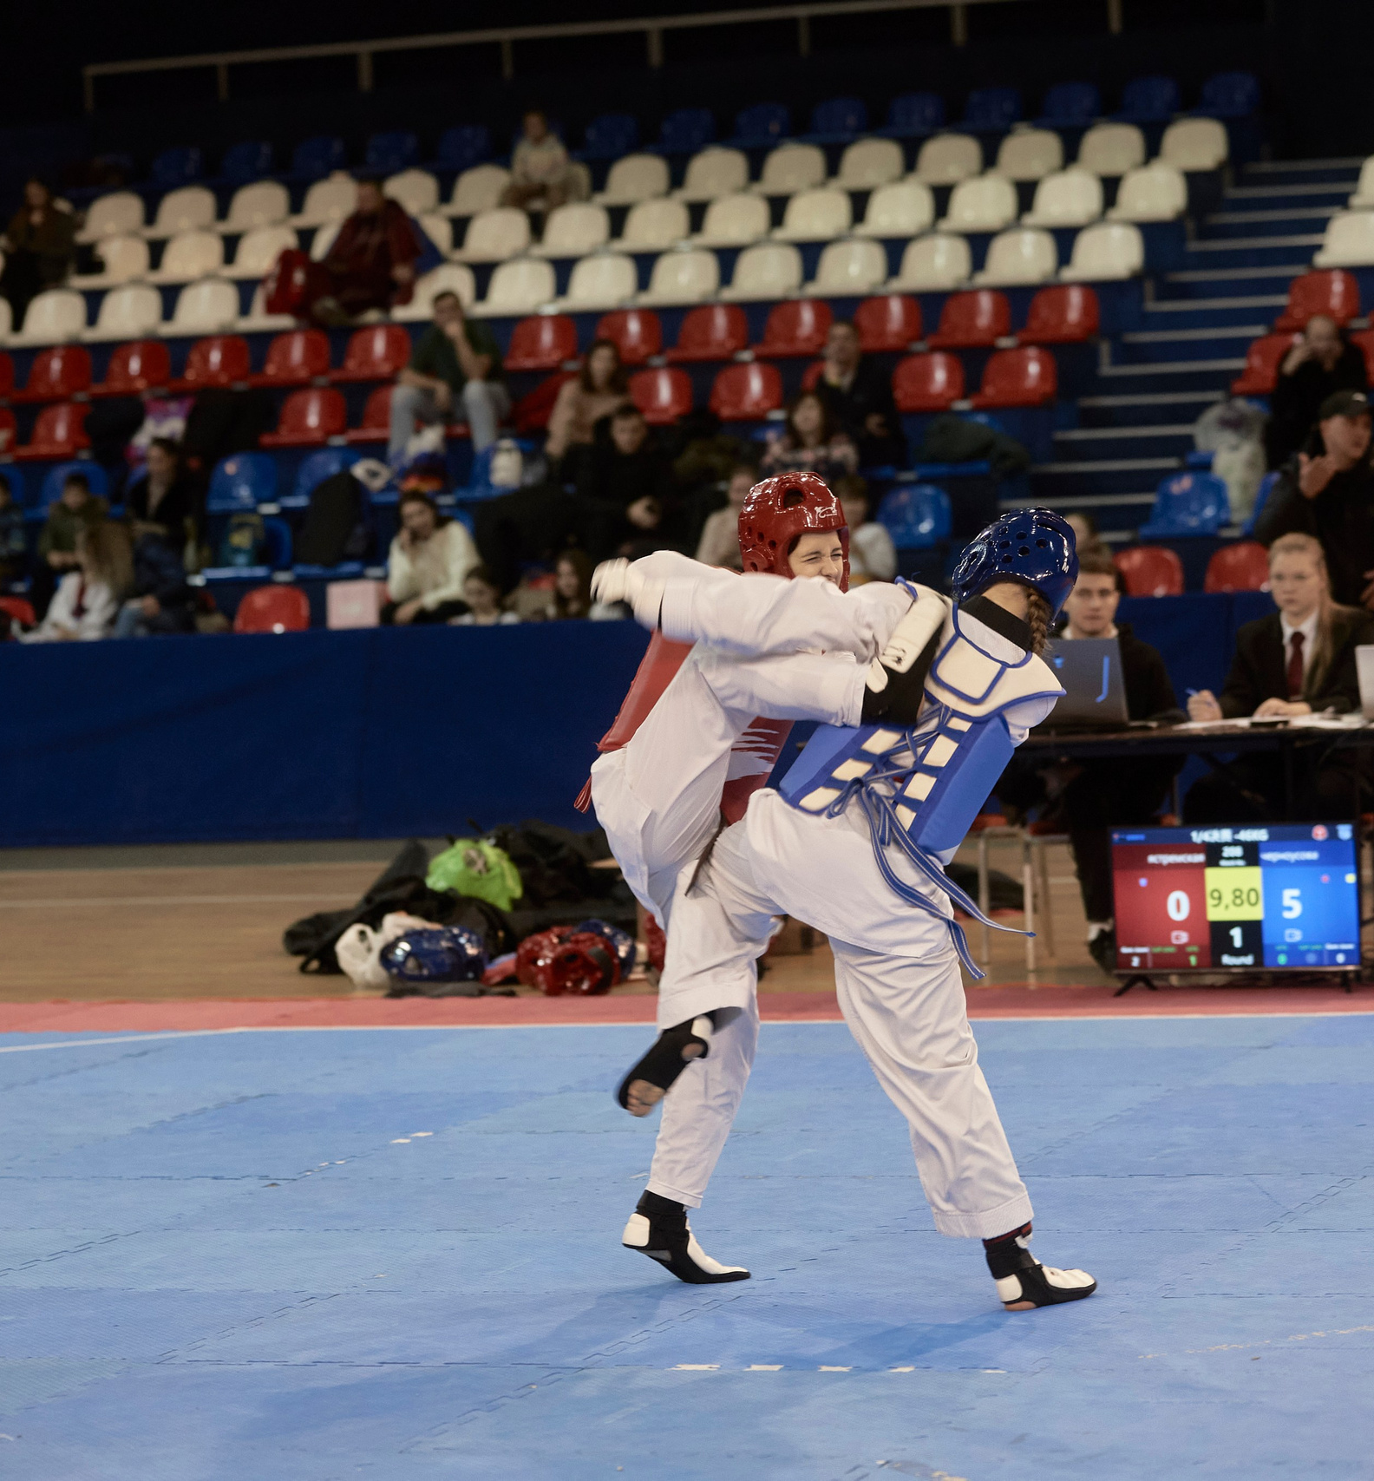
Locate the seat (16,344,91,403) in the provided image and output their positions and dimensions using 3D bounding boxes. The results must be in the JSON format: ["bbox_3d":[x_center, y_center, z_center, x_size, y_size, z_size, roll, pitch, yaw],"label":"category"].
[{"bbox_3d":[-3.461,-2.008,30.504,0.410,0.310,0.370,-2,3,20],"label":"seat"}]

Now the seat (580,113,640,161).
[{"bbox_3d":[-0.506,-3.710,34.272,0.397,0.299,0.372,-2,3,19],"label":"seat"}]

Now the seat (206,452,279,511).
[{"bbox_3d":[-2.340,-1.340,28.814,0.397,0.299,0.372,-2,3,19],"label":"seat"}]

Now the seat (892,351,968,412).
[{"bbox_3d":[1.203,-1.759,27.210,0.395,0.290,0.355,-2,3,20],"label":"seat"}]

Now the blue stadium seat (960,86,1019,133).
[{"bbox_3d":[1.783,-3.691,32.461,0.410,0.310,0.370,-2,3,20],"label":"blue stadium seat"}]

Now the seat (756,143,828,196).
[{"bbox_3d":[0.618,-3.409,33.198,0.410,0.320,0.380,-2,3,19],"label":"seat"}]

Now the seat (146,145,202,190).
[{"bbox_3d":[-3.089,-3.459,33.566,0.395,0.290,0.355,-2,3,20],"label":"seat"}]

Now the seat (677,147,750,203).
[{"bbox_3d":[0.154,-3.319,32.579,0.400,0.315,0.370,-2,3,20],"label":"seat"}]

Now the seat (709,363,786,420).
[{"bbox_3d":[0.280,-1.795,28.663,0.410,0.315,0.390,-2,3,18],"label":"seat"}]

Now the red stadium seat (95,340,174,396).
[{"bbox_3d":[-3.077,-2.051,30.763,0.400,0.315,0.370,-2,3,20],"label":"red stadium seat"}]

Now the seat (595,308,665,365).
[{"bbox_3d":[-0.344,-2.147,29.770,0.400,0.315,0.370,-2,3,20],"label":"seat"}]

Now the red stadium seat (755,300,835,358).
[{"bbox_3d":[0.557,-2.114,28.508,0.395,0.290,0.355,-2,3,20],"label":"red stadium seat"}]

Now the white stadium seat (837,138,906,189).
[{"bbox_3d":[1.090,-3.429,33.039,0.410,0.320,0.380,-2,3,19],"label":"white stadium seat"}]

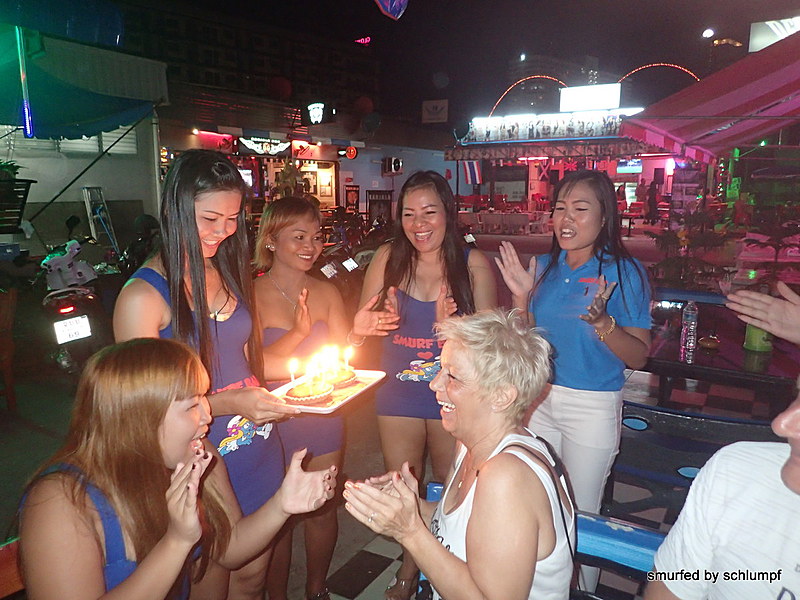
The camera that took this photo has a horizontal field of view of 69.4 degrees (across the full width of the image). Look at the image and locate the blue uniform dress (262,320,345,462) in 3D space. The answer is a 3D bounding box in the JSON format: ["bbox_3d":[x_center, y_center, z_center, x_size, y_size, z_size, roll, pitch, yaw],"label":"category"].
[{"bbox_3d":[-0.336,0.329,2.030,0.330,0.510,0.240,-5,12,-23],"label":"blue uniform dress"}]

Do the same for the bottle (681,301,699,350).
[{"bbox_3d":[1.201,0.125,2.398,0.066,0.260,0.066,3,12,17],"label":"bottle"}]

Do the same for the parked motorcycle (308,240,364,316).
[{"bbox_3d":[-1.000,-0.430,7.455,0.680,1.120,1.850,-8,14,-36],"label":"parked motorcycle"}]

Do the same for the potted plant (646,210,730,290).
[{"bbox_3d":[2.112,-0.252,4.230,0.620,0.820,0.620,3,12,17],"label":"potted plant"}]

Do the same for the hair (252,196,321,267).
[{"bbox_3d":[-0.374,-0.231,1.921,0.200,0.250,0.220,-7,13,-33],"label":"hair"}]

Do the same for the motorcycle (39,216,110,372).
[{"bbox_3d":[-2.780,0.046,4.848,0.700,1.200,1.880,-6,12,-26],"label":"motorcycle"}]

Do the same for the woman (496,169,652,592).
[{"bbox_3d":[0.605,0.394,1.982,0.500,1.610,0.420,10,15,42],"label":"woman"}]

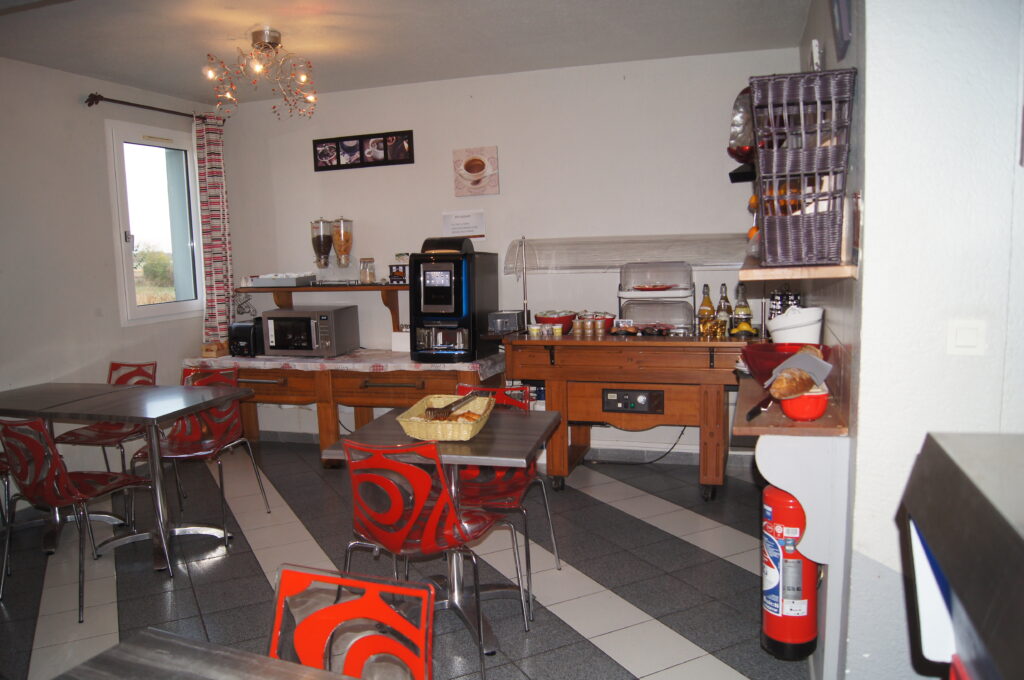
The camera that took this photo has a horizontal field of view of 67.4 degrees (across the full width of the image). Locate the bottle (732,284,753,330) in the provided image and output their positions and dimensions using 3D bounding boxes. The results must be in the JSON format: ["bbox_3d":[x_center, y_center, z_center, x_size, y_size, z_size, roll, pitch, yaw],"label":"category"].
[{"bbox_3d":[1.273,-0.156,4.245,0.085,0.290,0.085,-1,7,0],"label":"bottle"}]

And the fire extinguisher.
[{"bbox_3d":[0.789,0.600,2.167,0.175,0.590,0.165,1,7,18],"label":"fire extinguisher"}]

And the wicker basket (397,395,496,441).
[{"bbox_3d":[-0.233,0.288,2.845,0.295,0.075,0.410,-1,7,9],"label":"wicker basket"}]

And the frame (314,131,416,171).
[{"bbox_3d":[-1.008,-1.277,5.200,0.770,0.220,0.020,1,7,18],"label":"frame"}]

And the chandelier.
[{"bbox_3d":[-1.225,-1.326,3.813,0.570,0.390,0.570,0,7,17],"label":"chandelier"}]

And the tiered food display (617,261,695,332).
[{"bbox_3d":[0.841,-0.251,4.460,0.435,0.420,0.330,1,7,18],"label":"tiered food display"}]

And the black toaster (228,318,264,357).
[{"bbox_3d":[-1.748,-0.014,5.252,0.190,0.225,0.280,2,7,24],"label":"black toaster"}]

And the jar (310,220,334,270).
[{"bbox_3d":[-1.304,-0.661,5.259,0.160,0.345,0.165,-2,7,0],"label":"jar"}]

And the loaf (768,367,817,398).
[{"bbox_3d":[0.753,0.123,2.072,0.145,0.085,0.095,0,7,17],"label":"loaf"}]

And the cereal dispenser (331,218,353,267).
[{"bbox_3d":[-1.180,-0.680,5.363,0.145,0.345,0.165,0,7,17],"label":"cereal dispenser"}]

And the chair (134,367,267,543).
[{"bbox_3d":[-1.586,0.569,3.855,0.500,0.800,0.530,-1,7,7],"label":"chair"}]

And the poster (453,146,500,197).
[{"bbox_3d":[-0.230,-1.090,4.967,0.310,0.310,0.025,1,7,18],"label":"poster"}]

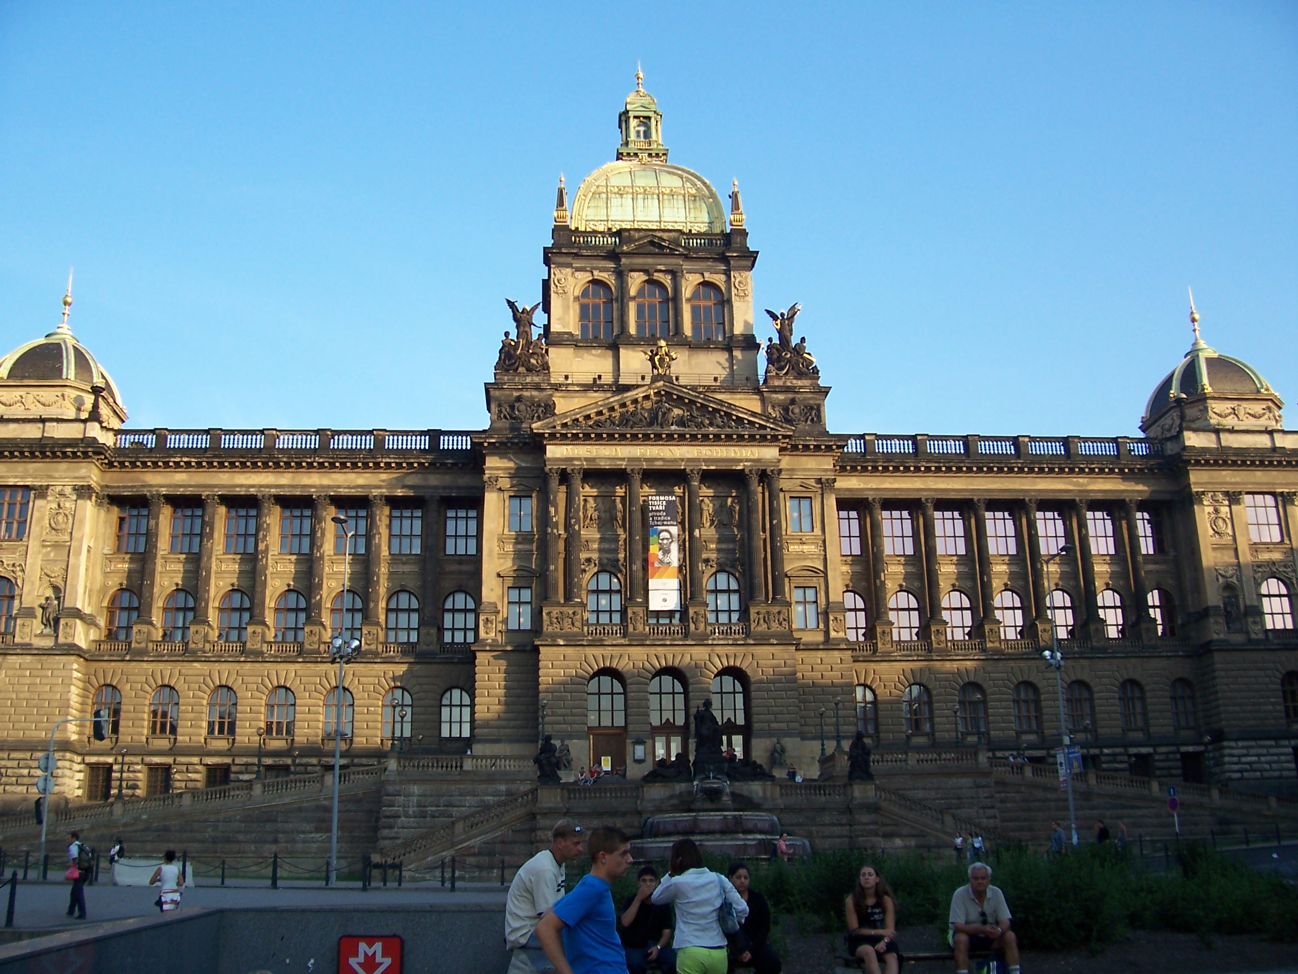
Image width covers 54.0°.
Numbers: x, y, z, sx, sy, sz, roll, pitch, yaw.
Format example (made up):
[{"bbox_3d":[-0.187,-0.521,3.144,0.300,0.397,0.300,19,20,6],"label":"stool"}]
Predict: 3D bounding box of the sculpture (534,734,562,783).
[{"bbox_3d":[-4.955,13.208,61.990,1.376,2.368,1.400,0,-16,-4],"label":"sculpture"}]

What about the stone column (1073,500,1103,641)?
[{"bbox_3d":[32.692,6.140,94.838,1.350,10.776,1.350,0,-16,-4],"label":"stone column"}]

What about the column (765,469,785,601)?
[{"bbox_3d":[8.393,3.174,84.920,1.050,8.850,1.050,0,-15,-4],"label":"column"}]

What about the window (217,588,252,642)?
[{"bbox_3d":[-29.168,8.977,89.735,2.350,3.900,0.400,0,-16,-4],"label":"window"}]

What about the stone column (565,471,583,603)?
[{"bbox_3d":[-4.971,3.138,83.949,1.050,8.900,1.050,0,-15,-4],"label":"stone column"}]

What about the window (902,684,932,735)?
[{"bbox_3d":[19.687,16.233,93.246,2.193,3.667,0.350,0,-15,-4],"label":"window"}]

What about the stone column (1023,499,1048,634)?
[{"bbox_3d":[28.205,5.731,93.156,1.050,10.100,1.050,0,-15,-4],"label":"stone column"}]

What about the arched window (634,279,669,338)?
[{"bbox_3d":[0.199,-13.982,100.058,2.698,4.822,0.400,0,-16,-4],"label":"arched window"}]

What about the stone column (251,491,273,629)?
[{"bbox_3d":[-27.162,5.226,89.523,1.200,9.800,1.200,0,-16,-4],"label":"stone column"}]

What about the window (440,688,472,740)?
[{"bbox_3d":[-13.157,15.401,87.034,2.200,3.600,0.400,0,-16,-4],"label":"window"}]

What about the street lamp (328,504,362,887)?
[{"bbox_3d":[-11.263,7.556,46.842,1.300,13.569,1.400,-11,-19,31],"label":"street lamp"}]

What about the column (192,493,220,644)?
[{"bbox_3d":[-32.204,5.837,92.775,1.150,11.155,1.150,0,-15,-4],"label":"column"}]

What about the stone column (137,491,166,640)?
[{"bbox_3d":[-36.123,5.711,92.514,1.150,11.053,1.150,0,-15,-4],"label":"stone column"}]

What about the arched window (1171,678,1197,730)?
[{"bbox_3d":[37.998,15.411,90.580,1.600,3.600,0.400,0,-15,-4],"label":"arched window"}]

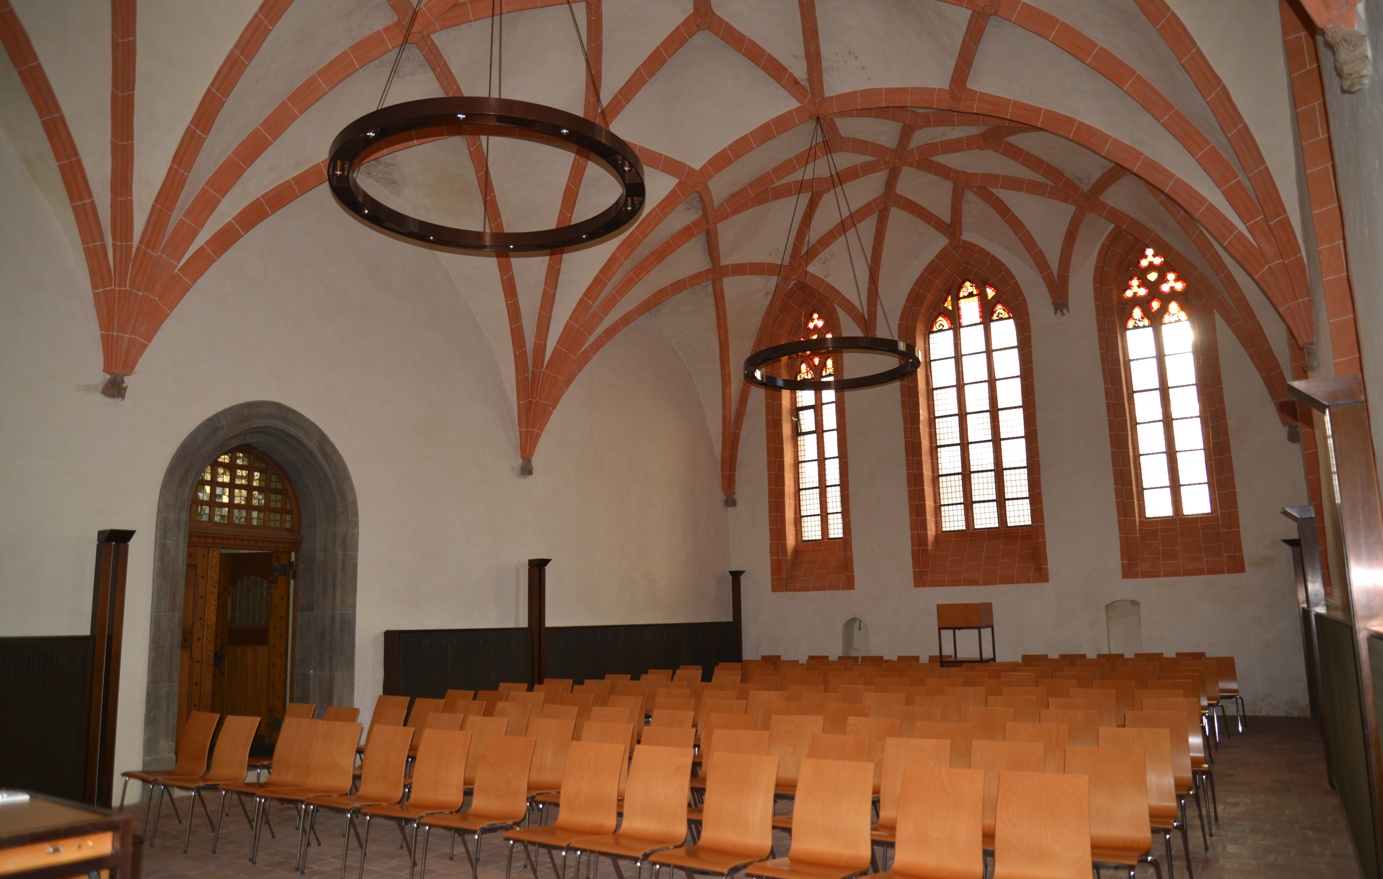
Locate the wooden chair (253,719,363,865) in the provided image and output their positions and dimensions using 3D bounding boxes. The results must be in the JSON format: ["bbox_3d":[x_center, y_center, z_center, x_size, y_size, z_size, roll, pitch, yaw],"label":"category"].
[{"bbox_3d":[-2.572,2.362,6.210,0.465,0.845,0.565,-6,-12,26],"label":"wooden chair"}]

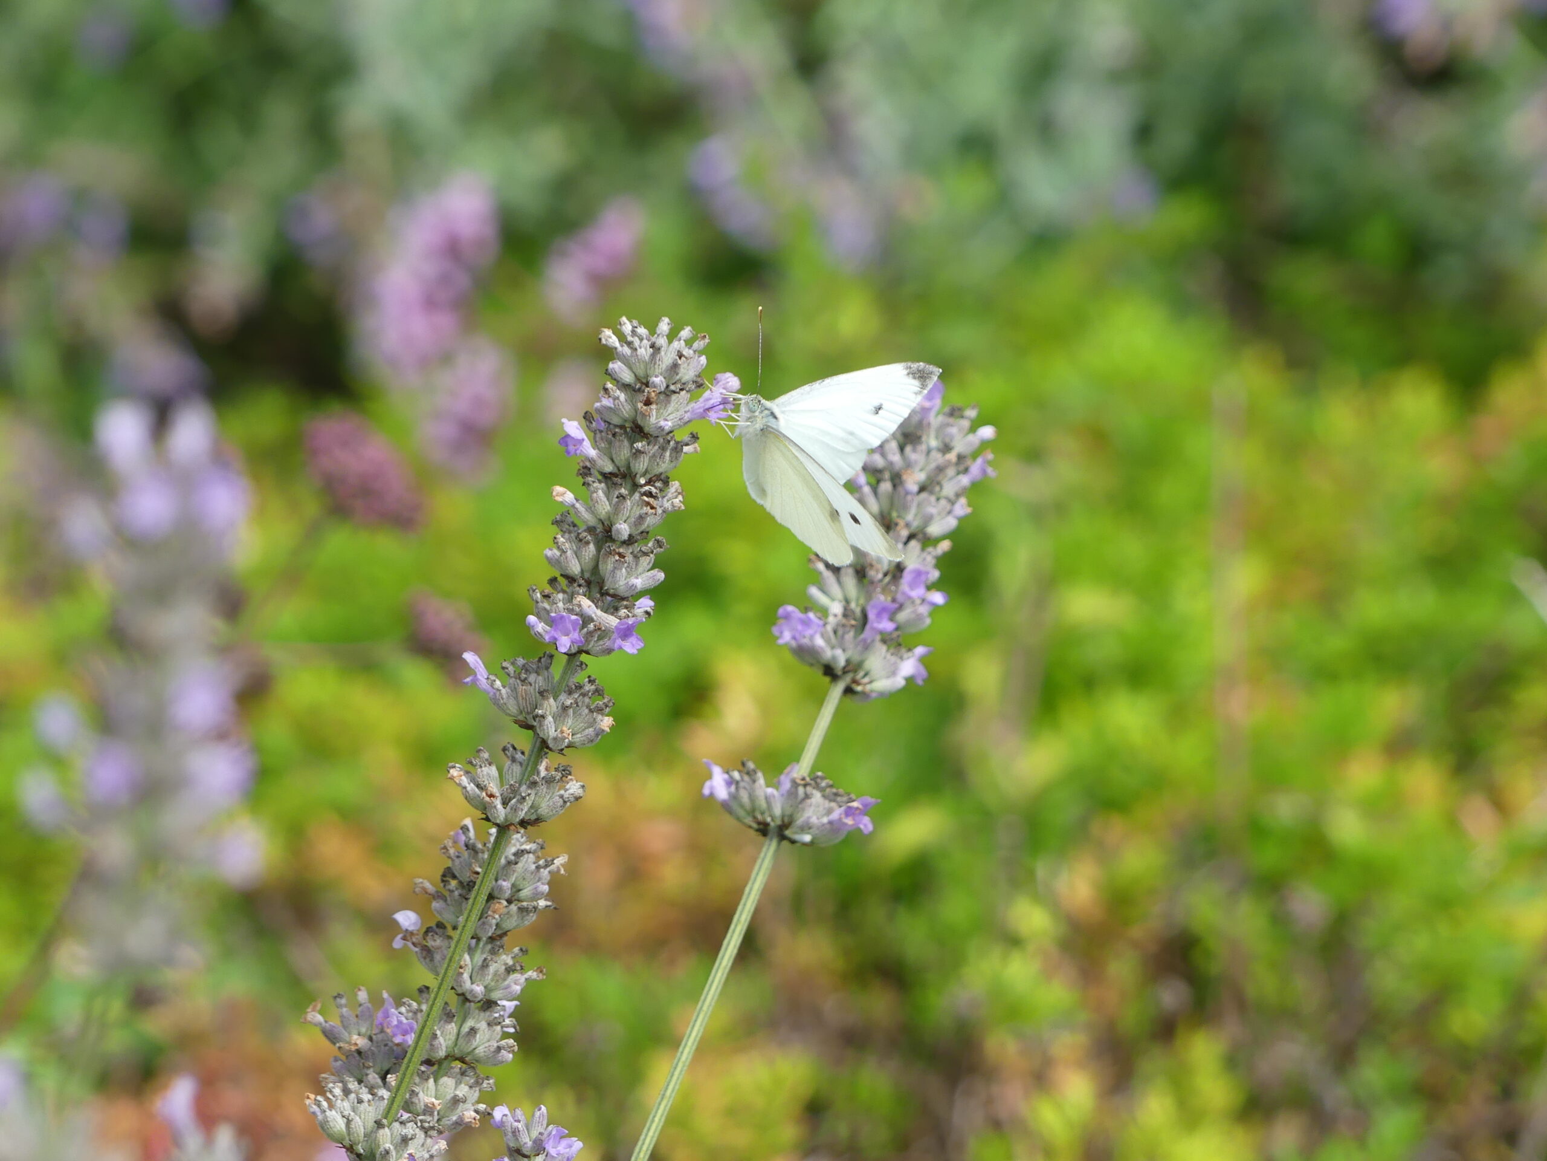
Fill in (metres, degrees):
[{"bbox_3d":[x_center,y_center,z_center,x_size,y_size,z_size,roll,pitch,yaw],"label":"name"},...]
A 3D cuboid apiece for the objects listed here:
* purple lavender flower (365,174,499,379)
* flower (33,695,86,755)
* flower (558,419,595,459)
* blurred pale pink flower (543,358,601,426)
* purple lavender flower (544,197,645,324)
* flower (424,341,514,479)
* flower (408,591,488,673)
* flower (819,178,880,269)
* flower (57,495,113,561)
[{"bbox_3d":[-0.056,-0.050,2.650,0.016,0.032,0.016,19,16,0],"label":"purple lavender flower"},{"bbox_3d":[-0.082,0.017,1.850,0.006,0.007,0.006,3,17,11],"label":"flower"},{"bbox_3d":[-0.026,-0.019,2.150,0.005,0.005,0.005,11,20,32],"label":"flower"},{"bbox_3d":[-0.033,-0.031,2.620,0.011,0.011,0.011,0,22,0],"label":"blurred pale pink flower"},{"bbox_3d":[-0.029,-0.053,2.650,0.010,0.021,0.010,29,15,0],"label":"purple lavender flower"},{"bbox_3d":[-0.049,-0.028,2.600,0.012,0.021,0.012,15,16,0],"label":"flower"},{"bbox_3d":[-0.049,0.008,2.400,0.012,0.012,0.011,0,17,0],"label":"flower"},{"bbox_3d":[0.015,-0.068,3.100,0.012,0.017,0.011,0,17,0],"label":"flower"},{"bbox_3d":[-0.079,-0.006,1.850,0.006,0.008,0.006,3,17,11],"label":"flower"}]

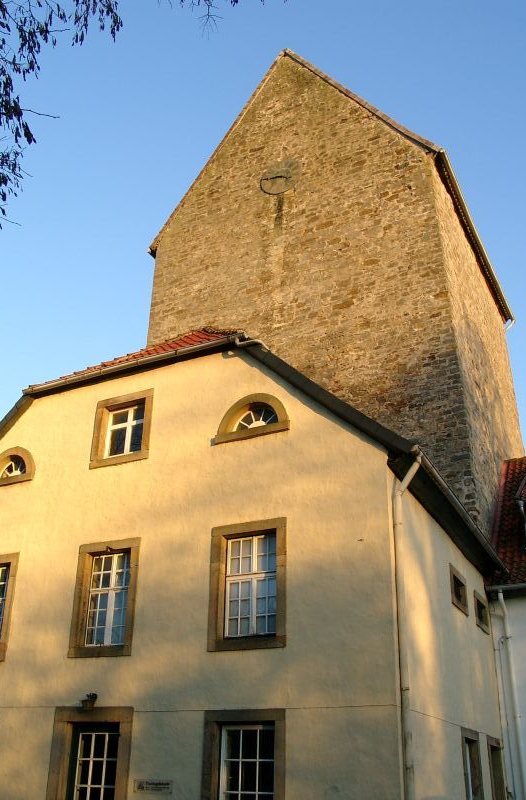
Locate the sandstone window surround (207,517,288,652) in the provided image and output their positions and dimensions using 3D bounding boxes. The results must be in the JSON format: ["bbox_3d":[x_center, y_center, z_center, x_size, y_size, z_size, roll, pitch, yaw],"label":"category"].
[{"bbox_3d":[-0.208,3.091,13.091,1.436,2.092,0.250,-12,-29,25],"label":"sandstone window surround"}]

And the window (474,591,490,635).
[{"bbox_3d":[4.785,4.766,17.521,0.220,0.764,1.345,-11,-29,24],"label":"window"}]

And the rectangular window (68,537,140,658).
[{"bbox_3d":[-2.826,3.632,14.345,1.425,2.086,0.250,-12,-29,25],"label":"rectangular window"}]

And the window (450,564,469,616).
[{"bbox_3d":[3.859,3.856,15.849,0.220,0.798,1.345,-11,-29,24],"label":"window"}]

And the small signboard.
[{"bbox_3d":[-1.724,6.069,12.325,0.724,0.180,0.025,-12,-29,25],"label":"small signboard"}]

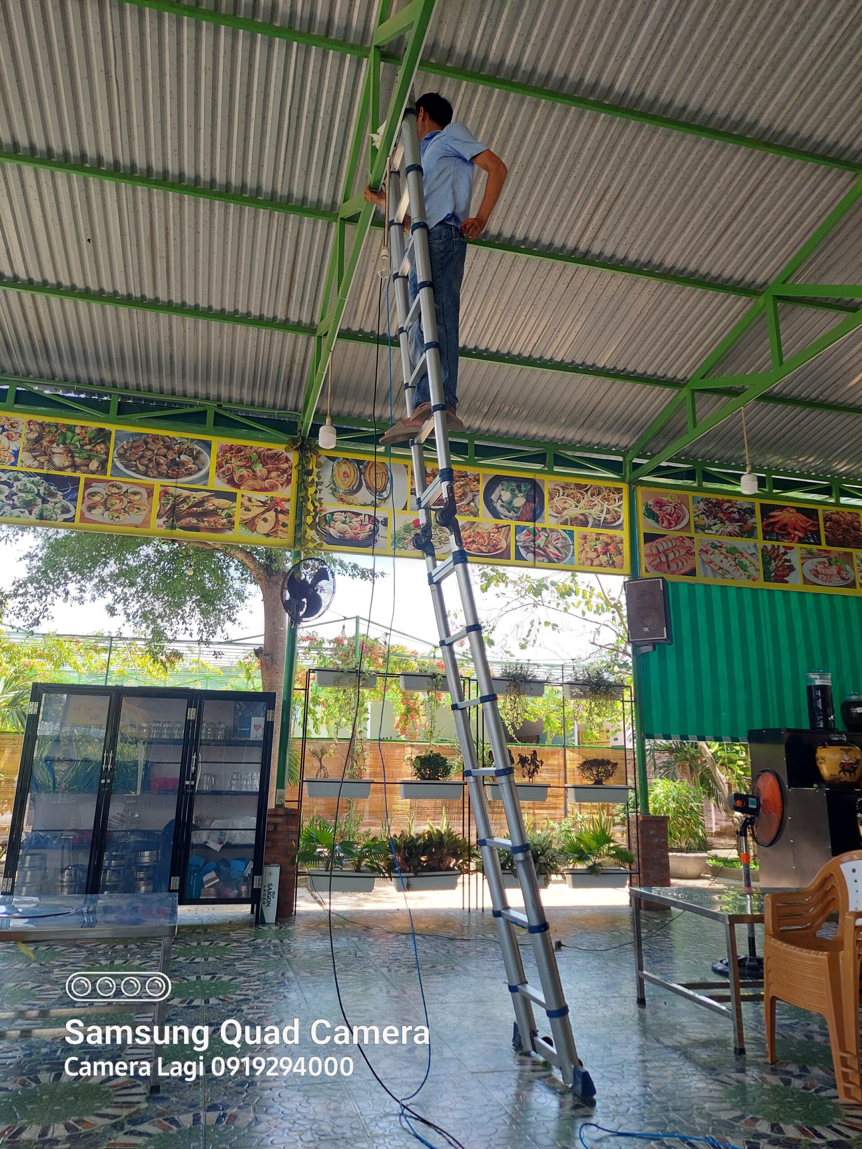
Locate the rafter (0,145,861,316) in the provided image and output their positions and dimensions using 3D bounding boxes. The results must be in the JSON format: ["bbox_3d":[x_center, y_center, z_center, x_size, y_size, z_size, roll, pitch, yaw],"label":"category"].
[{"bbox_3d":[0.379,-2.369,5.711,6.280,0.055,0.045,5,-15,-14],"label":"rafter"}]

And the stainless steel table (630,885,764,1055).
[{"bbox_3d":[1.721,1.852,3.833,1.200,0.530,0.800,6,-16,-16],"label":"stainless steel table"}]

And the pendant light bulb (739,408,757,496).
[{"bbox_3d":[2.673,-1.053,6.781,0.130,0.805,0.130,4,-15,-12],"label":"pendant light bulb"}]

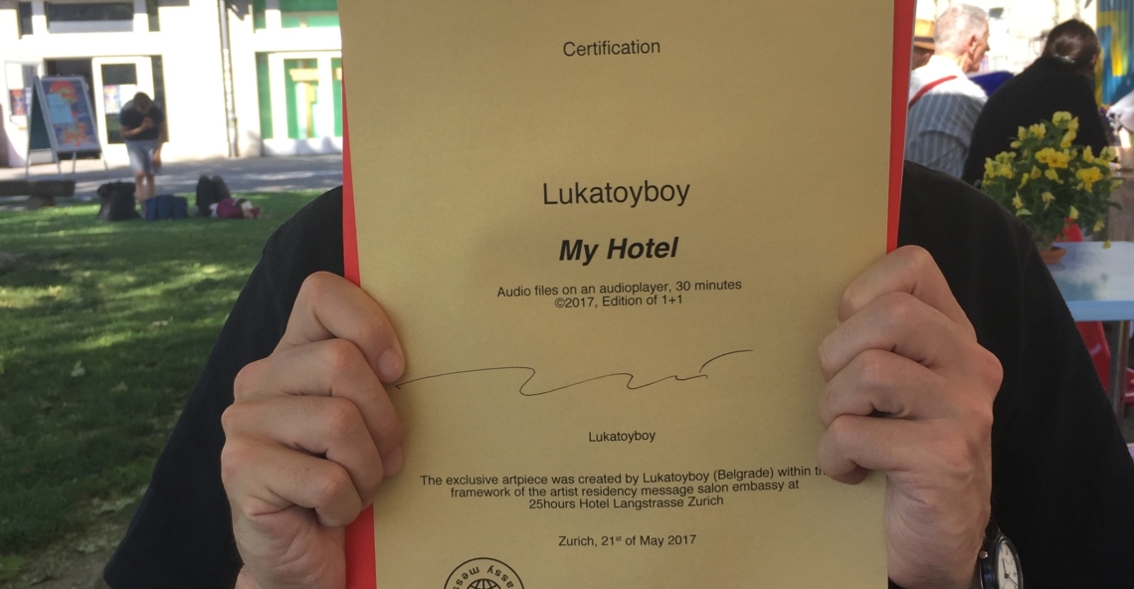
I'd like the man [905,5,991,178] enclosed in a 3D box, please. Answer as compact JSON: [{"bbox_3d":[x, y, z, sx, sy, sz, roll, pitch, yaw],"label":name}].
[{"bbox_3d":[1.382,-0.432,4.668,0.500,1.240,0.750,3,12,27],"label":"man"}]

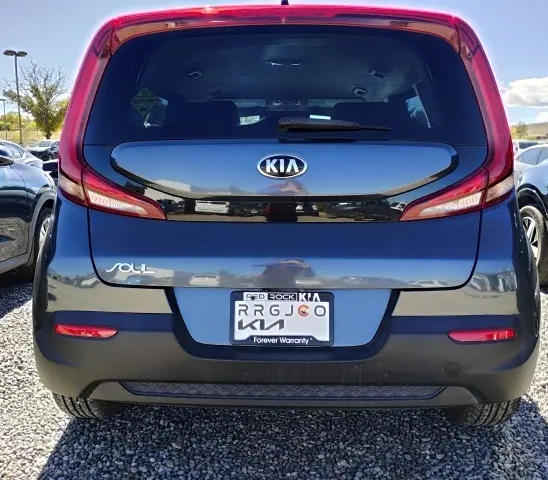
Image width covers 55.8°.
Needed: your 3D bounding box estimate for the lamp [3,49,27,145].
[{"bbox_3d":[-20.728,-11.581,42.000,1.900,7.800,0.600,0,10,2],"label":"lamp"}]

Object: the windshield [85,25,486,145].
[{"bbox_3d":[0.034,-0.497,1.639,1.270,0.410,0.220,0,10,2],"label":"windshield"}]

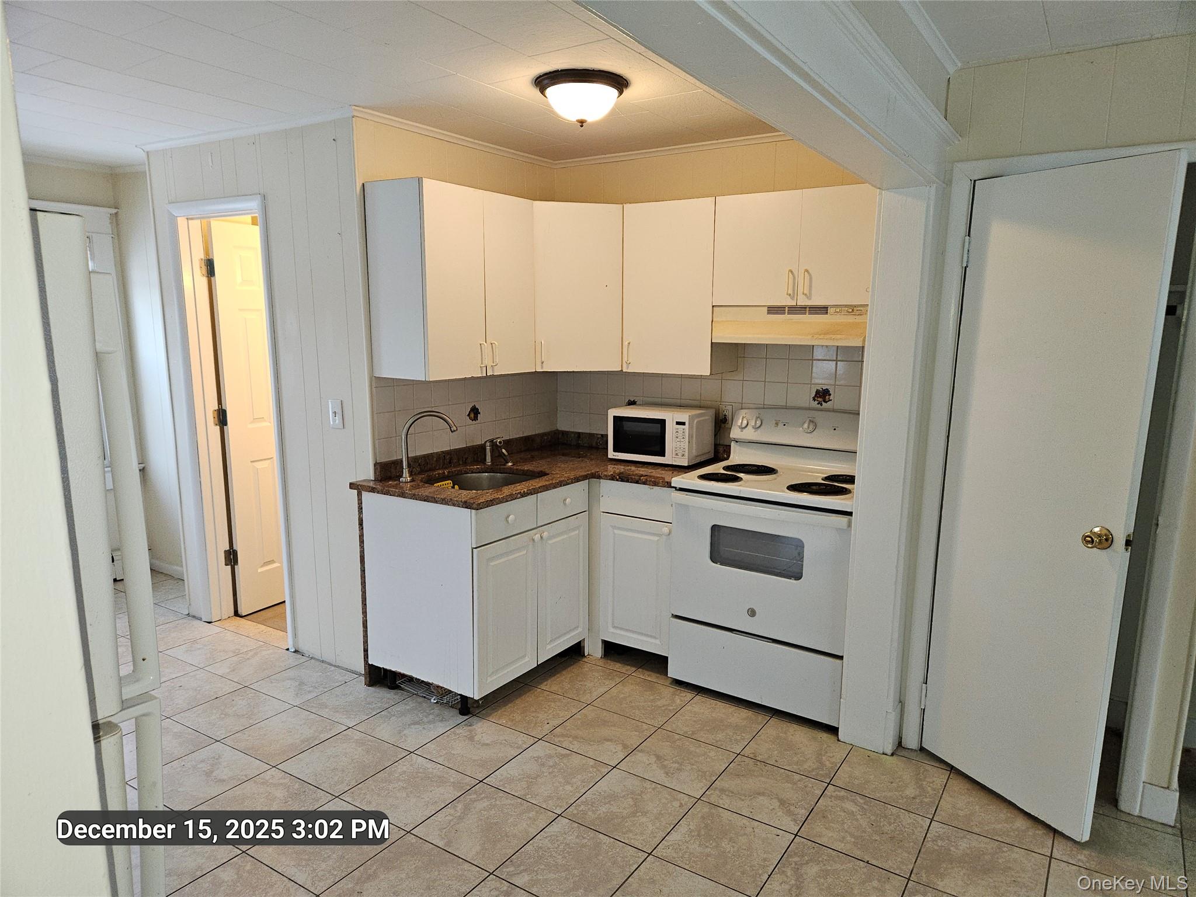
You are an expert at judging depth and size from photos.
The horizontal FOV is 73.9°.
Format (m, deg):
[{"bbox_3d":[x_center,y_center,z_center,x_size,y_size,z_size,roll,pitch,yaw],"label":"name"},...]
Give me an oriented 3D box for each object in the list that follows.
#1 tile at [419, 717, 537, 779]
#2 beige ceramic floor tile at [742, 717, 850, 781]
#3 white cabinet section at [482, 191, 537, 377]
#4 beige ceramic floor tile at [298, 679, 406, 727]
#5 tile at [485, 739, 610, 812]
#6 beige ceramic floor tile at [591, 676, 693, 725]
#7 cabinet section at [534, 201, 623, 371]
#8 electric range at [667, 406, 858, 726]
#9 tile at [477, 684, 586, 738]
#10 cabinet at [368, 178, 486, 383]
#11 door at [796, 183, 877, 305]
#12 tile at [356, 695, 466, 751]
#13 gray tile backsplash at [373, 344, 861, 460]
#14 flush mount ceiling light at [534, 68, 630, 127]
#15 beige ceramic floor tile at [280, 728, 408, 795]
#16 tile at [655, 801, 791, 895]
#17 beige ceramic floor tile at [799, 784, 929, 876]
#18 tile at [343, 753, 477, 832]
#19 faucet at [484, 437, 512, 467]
[{"bbox_3d":[-0.456,1.129,2.994,0.332,0.010,0.332,6,11,33],"label":"tile"},{"bbox_3d":[0.759,1.135,2.996,0.333,0.010,0.333,6,11,33],"label":"beige ceramic floor tile"},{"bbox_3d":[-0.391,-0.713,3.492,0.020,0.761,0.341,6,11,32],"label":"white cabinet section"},{"bbox_3d":[-1.025,1.068,3.359,0.334,0.010,0.334,6,11,32],"label":"beige ceramic floor tile"},{"bbox_3d":[-0.170,1.141,2.762,0.330,0.010,0.330,6,11,32],"label":"tile"},{"bbox_3d":[0.196,1.072,3.378,0.334,0.010,0.334,6,11,32],"label":"beige ceramic floor tile"},{"bbox_3d":[-0.090,-0.751,3.744,0.421,0.777,0.020,-1,9,-12],"label":"cabinet section"},{"bbox_3d":[0.800,0.454,3.432,0.760,1.162,0.704,6,11,32],"label":"electric range"},{"bbox_3d":[-0.267,1.082,3.266,0.333,0.010,0.333,6,11,33],"label":"tile"},{"bbox_3d":[-0.713,-0.696,3.346,0.322,0.779,0.352,6,11,32],"label":"cabinet"},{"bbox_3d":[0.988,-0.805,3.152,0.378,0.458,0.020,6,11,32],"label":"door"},{"bbox_3d":[-0.727,1.079,3.119,0.330,0.010,0.330,6,11,32],"label":"tile"},{"bbox_3d":[0.169,-0.201,3.403,1.815,0.530,1.325,6,11,33],"label":"gray tile backsplash"},{"bbox_3d":[-0.058,-1.205,2.790,0.330,0.148,0.330,1,9,0],"label":"flush mount ceiling light"},{"bbox_3d":[-0.907,1.121,2.844,0.330,0.010,0.330,6,11,32],"label":"beige ceramic floor tile"},{"bbox_3d":[0.392,1.224,2.447,0.332,0.010,0.332,6,11,33],"label":"tile"},{"bbox_3d":[0.860,1.213,2.545,0.332,0.010,0.332,6,11,33],"label":"beige ceramic floor tile"},{"bbox_3d":[-0.637,1.169,2.712,0.333,0.010,0.333,6,11,33],"label":"tile"},{"bbox_3d":[-0.470,0.011,3.782,0.130,0.135,0.090,6,11,33],"label":"faucet"}]

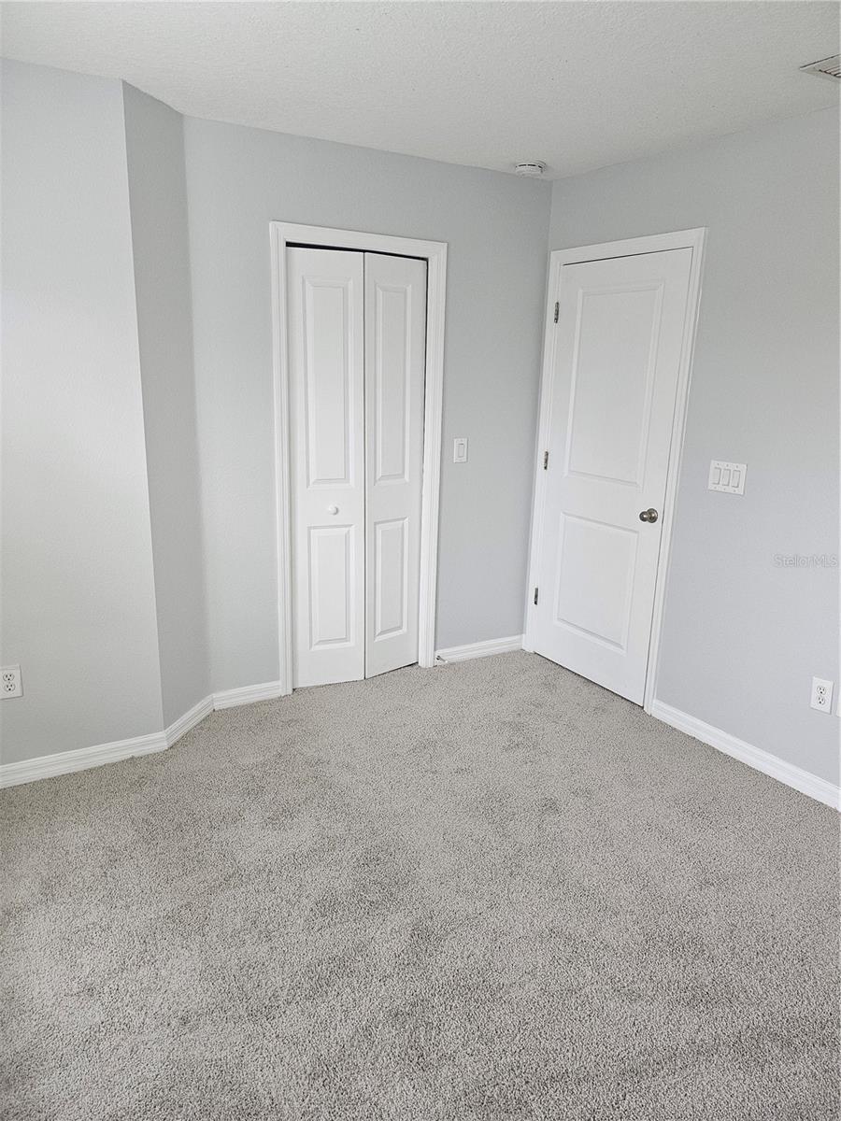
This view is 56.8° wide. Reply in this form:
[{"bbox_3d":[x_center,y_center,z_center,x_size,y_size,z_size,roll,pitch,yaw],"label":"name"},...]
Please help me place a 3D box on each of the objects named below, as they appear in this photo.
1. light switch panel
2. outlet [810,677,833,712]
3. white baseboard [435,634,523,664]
[{"bbox_3d":[1.232,-0.334,3.128,0.010,0.117,0.165,-7,17,-30],"label":"light switch panel"},{"bbox_3d":[1.483,0.499,2.875,0.009,0.117,0.073,-7,17,-30],"label":"outlet"},{"bbox_3d":[0.330,0.489,4.252,0.582,0.088,0.015,-7,17,-30],"label":"white baseboard"}]

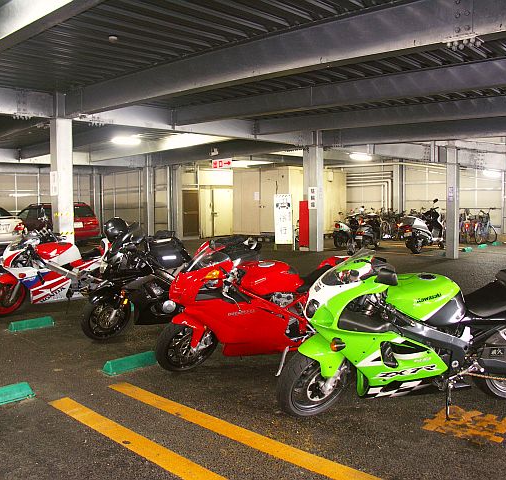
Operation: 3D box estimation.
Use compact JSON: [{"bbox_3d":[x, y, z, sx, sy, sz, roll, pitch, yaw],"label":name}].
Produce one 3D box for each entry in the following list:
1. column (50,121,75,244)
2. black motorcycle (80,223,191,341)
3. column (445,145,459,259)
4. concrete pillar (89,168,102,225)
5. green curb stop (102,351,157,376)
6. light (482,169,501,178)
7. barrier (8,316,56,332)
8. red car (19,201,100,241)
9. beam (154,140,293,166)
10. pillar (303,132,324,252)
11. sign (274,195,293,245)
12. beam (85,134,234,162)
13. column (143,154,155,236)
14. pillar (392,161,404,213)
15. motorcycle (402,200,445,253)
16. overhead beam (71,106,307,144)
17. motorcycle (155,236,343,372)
[{"bbox_3d":[-3.074,-0.531,8.372,0.280,2.750,0.280,3,6,42],"label":"column"},{"bbox_3d":[-0.901,0.435,5.754,2.080,1.180,0.720,-2,5,-27],"label":"black motorcycle"},{"bbox_3d":[4.979,-0.925,12.863,0.250,2.780,0.250,3,6,42],"label":"column"},{"bbox_3d":[-6.957,-1.621,22.799,0.320,3.067,0.320,3,6,43],"label":"concrete pillar"},{"bbox_3d":[-1.045,1.061,4.557,0.540,0.110,0.160,-4,6,-44],"label":"green curb stop"},{"bbox_3d":[7.205,-2.005,15.500,0.220,0.140,1.150,3,6,43],"label":"light"},{"bbox_3d":[-2.537,0.965,5.947,0.490,0.105,0.135,-5,6,-42],"label":"barrier"},{"bbox_3d":[-7.700,-0.670,19.200,4.500,1.500,1.700,3,6,41],"label":"red car"},{"bbox_3d":[-1.100,-2.920,17.150,7.300,0.520,0.250,3,6,41],"label":"beam"},{"bbox_3d":[1.685,-1.322,14.491,0.420,3.286,0.300,3,6,43],"label":"pillar"},{"bbox_3d":[0.894,-0.595,15.022,0.540,1.451,0.060,1,5,21],"label":"sign"},{"bbox_3d":[-2.850,-2.790,15.200,7.200,0.420,0.220,3,6,41],"label":"beam"},{"bbox_3d":[-3.920,-1.630,19.800,0.280,3.200,0.280,3,6,41],"label":"column"},{"bbox_3d":[5.950,-1.730,21.300,0.320,3.100,0.320,3,6,41],"label":"pillar"},{"bbox_3d":[4.687,-0.354,13.738,1.800,1.360,0.700,-5,6,-44],"label":"motorcycle"},{"bbox_3d":[-0.956,-2.590,11.567,0.220,0.480,6.736,3,6,43],"label":"overhead beam"},{"bbox_3d":[0.062,0.537,4.700,2.060,1.120,0.720,-2,5,-27],"label":"motorcycle"}]

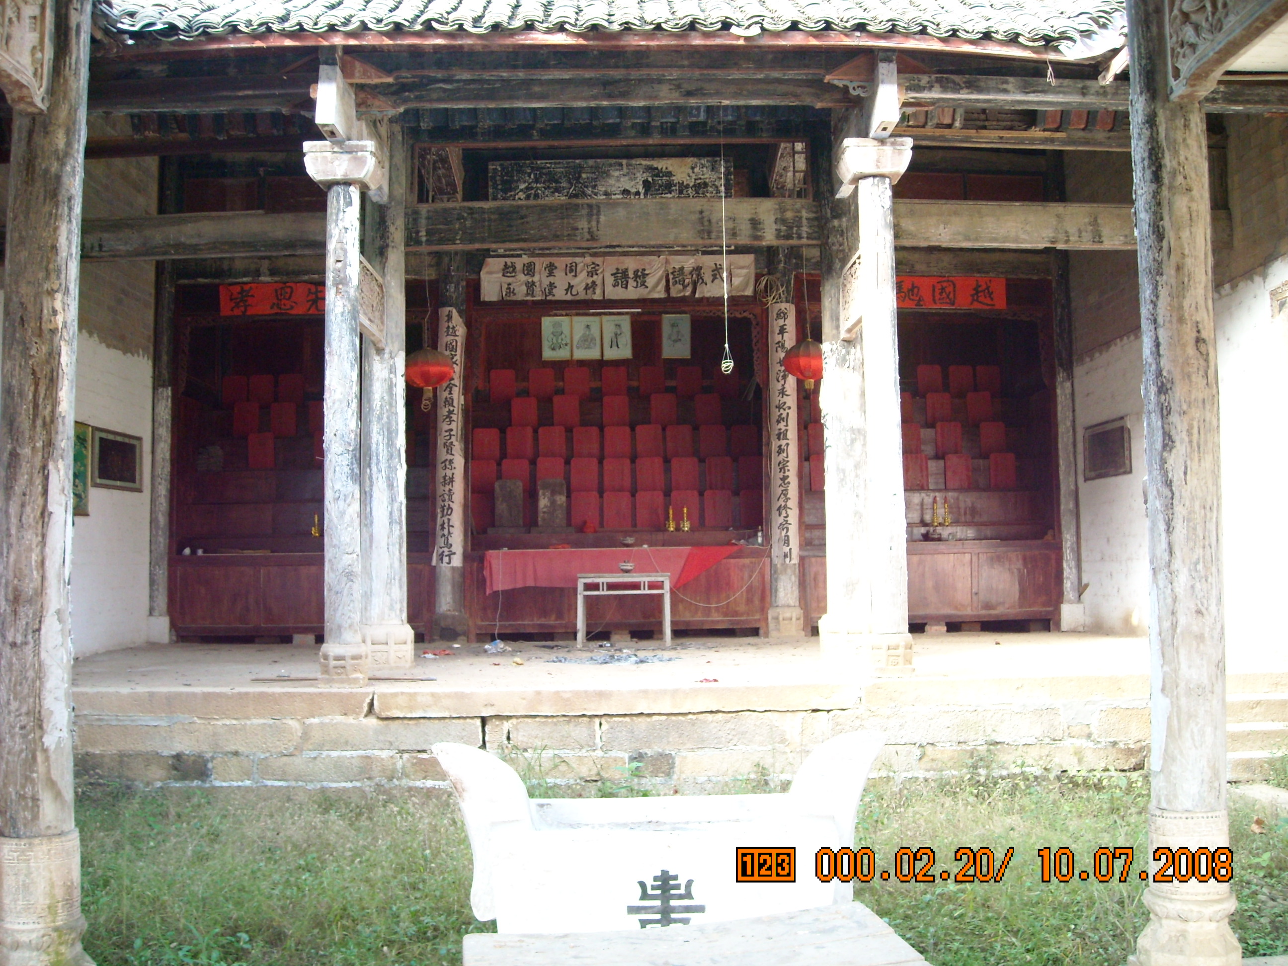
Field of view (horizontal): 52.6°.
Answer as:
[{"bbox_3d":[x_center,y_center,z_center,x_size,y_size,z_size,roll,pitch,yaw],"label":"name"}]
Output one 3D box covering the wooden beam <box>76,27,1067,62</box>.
[{"bbox_3d":[-0.377,-2.980,8.866,6.780,0.180,0.100,-1,-4,-1],"label":"wooden beam"}]

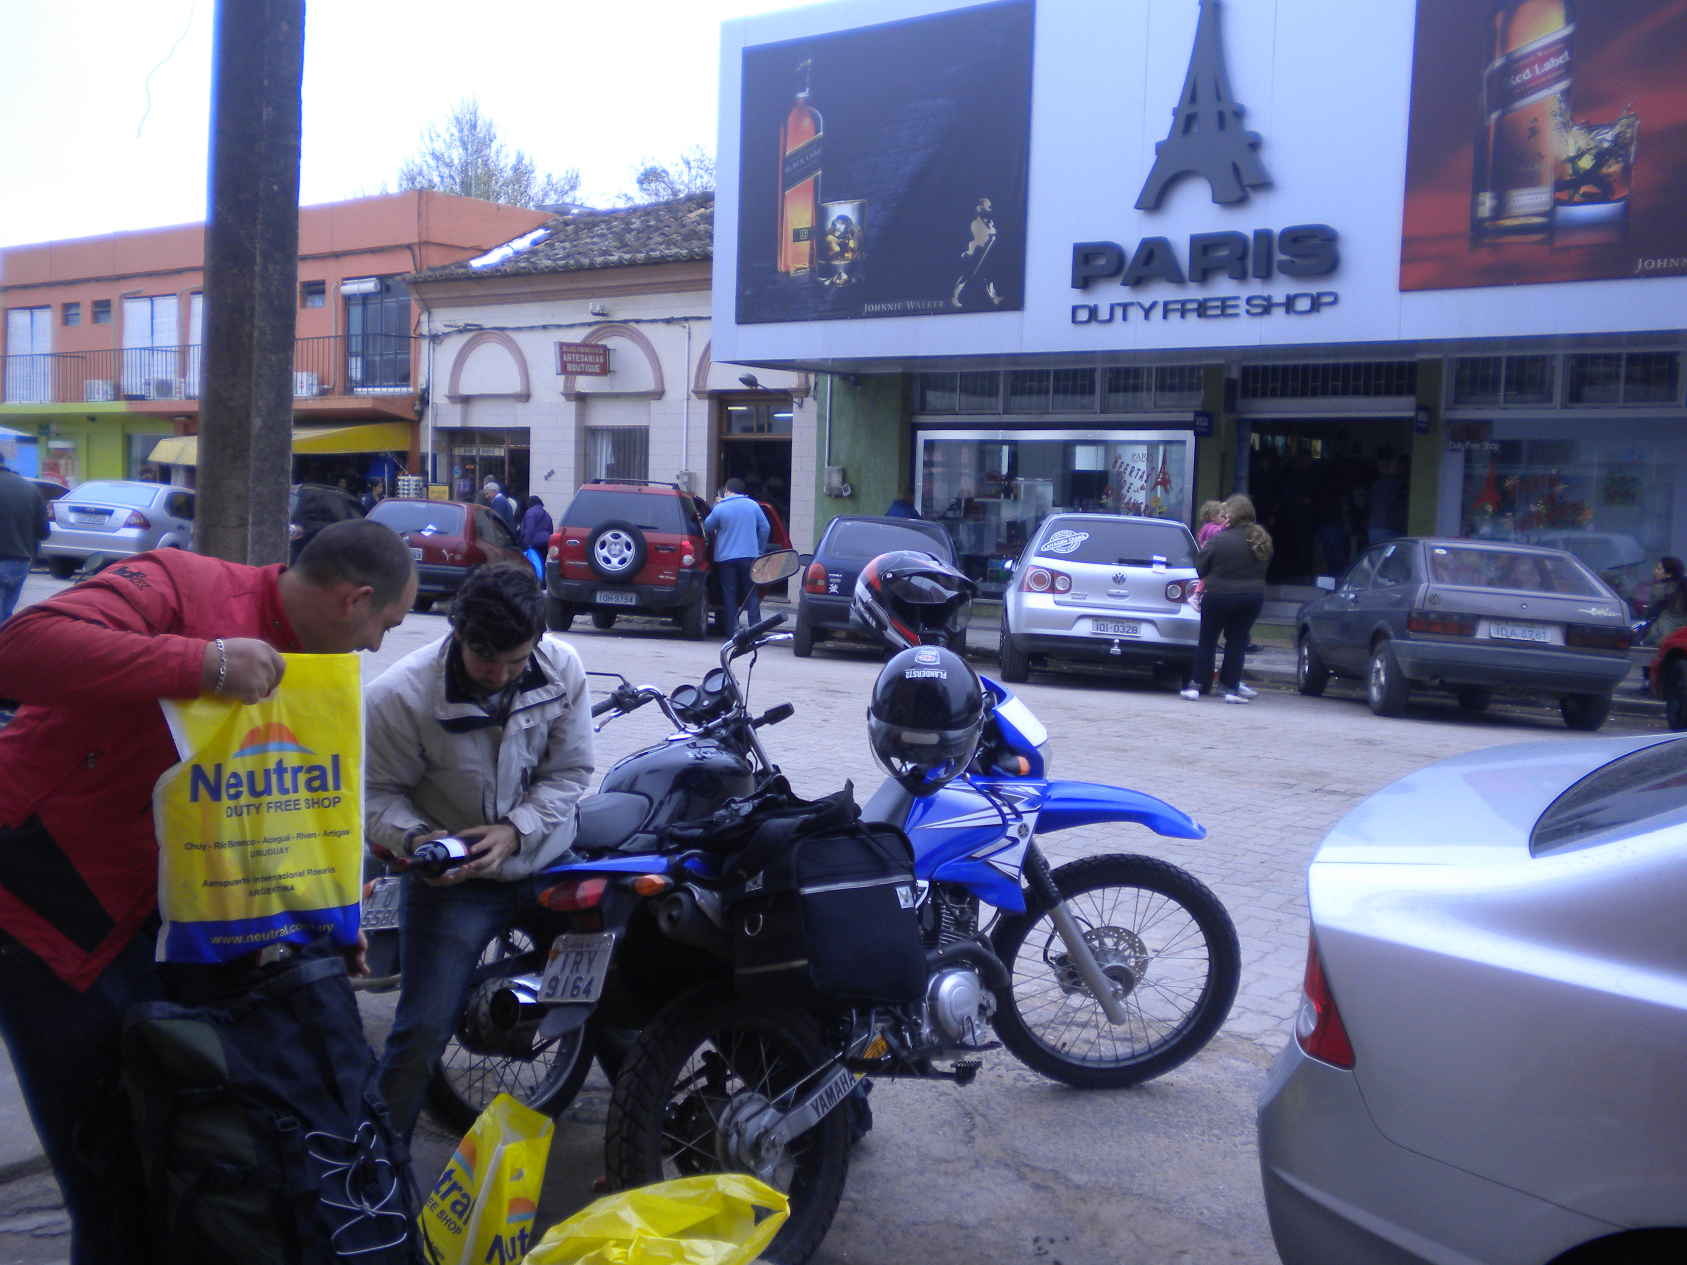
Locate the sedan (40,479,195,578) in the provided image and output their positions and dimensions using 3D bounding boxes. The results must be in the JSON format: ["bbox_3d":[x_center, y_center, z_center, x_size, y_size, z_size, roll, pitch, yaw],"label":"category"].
[{"bbox_3d":[-10.702,-1.523,26.166,1.690,1.470,4.200,3,2,-4],"label":"sedan"}]

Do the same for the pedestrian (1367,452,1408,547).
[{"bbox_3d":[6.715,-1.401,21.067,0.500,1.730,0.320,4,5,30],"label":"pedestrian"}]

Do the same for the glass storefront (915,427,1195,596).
[{"bbox_3d":[2.573,-1.465,21.440,4.053,2.160,0.200,5,6,38],"label":"glass storefront"}]

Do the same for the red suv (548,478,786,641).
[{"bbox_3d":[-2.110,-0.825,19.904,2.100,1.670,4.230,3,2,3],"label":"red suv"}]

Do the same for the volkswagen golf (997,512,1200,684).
[{"bbox_3d":[2.312,-0.274,15.340,1.735,1.457,4.200,4,1,5],"label":"volkswagen golf"}]

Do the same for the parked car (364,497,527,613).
[{"bbox_3d":[-4.967,-0.947,21.882,1.650,1.420,3.820,3,2,1],"label":"parked car"}]

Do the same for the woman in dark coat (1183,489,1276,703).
[{"bbox_3d":[3.039,-0.281,13.396,0.530,1.609,0.450,-2,5,-37],"label":"woman in dark coat"}]

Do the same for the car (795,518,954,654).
[{"bbox_3d":[0.417,-0.466,17.383,1.610,1.410,3.730,3,1,2],"label":"car"}]

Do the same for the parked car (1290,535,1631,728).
[{"bbox_3d":[4.712,-0.057,13.472,1.600,1.375,3.810,4,1,3],"label":"parked car"}]

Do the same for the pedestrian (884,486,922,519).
[{"bbox_3d":[0.817,-1.087,23.068,0.340,1.760,0.500,-3,6,-45],"label":"pedestrian"}]

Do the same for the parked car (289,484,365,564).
[{"bbox_3d":[-7.769,-1.261,24.016,1.680,1.490,3.900,3,2,4],"label":"parked car"}]

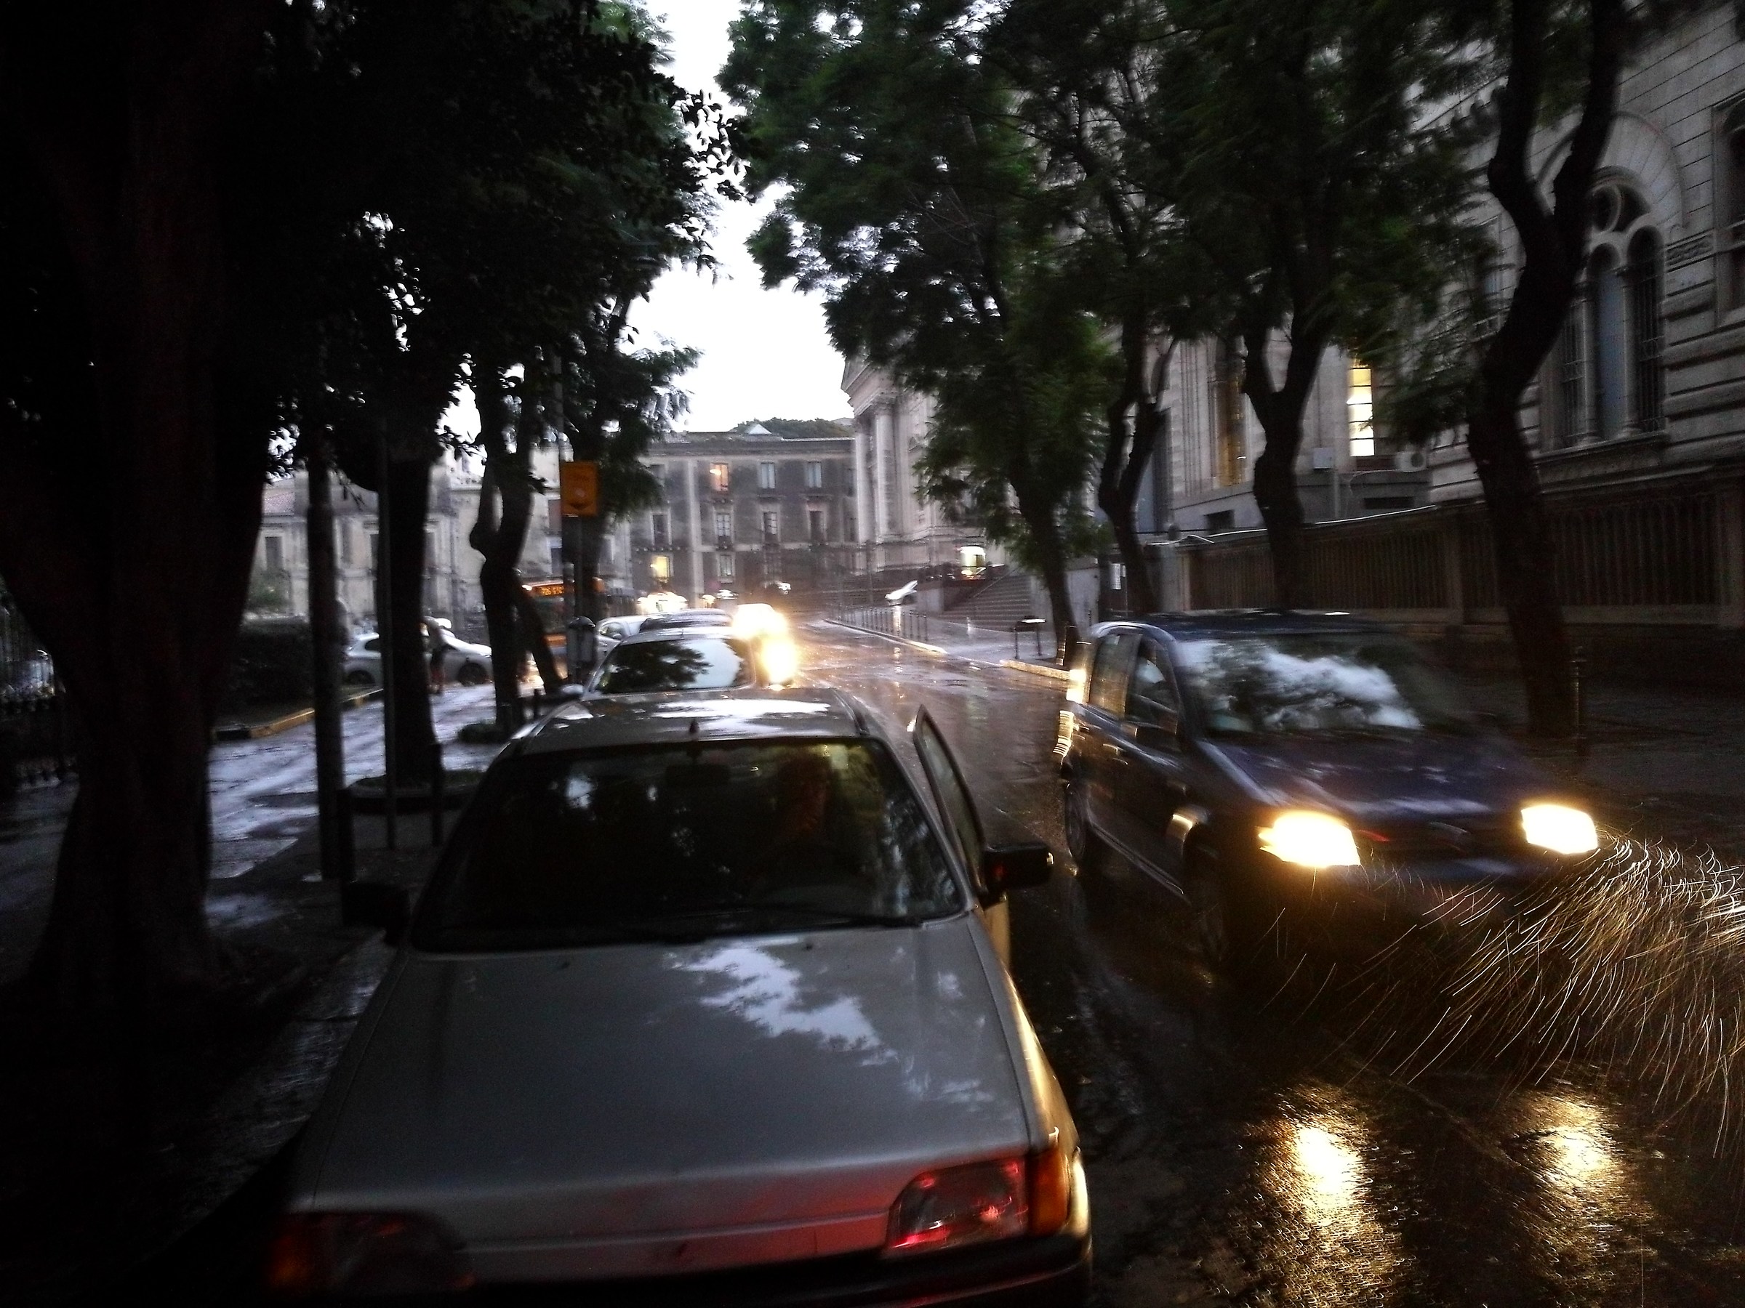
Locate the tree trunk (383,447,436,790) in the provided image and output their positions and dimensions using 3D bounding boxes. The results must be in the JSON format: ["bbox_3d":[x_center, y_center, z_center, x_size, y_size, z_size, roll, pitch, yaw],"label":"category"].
[{"bbox_3d":[-3.708,-0.277,10.950,0.400,2.720,0.400,-2,2,-6],"label":"tree trunk"}]

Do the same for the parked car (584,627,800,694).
[{"bbox_3d":[-1.790,0.496,12.267,1.700,1.450,4.000,-2,3,-7],"label":"parked car"}]

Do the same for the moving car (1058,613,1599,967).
[{"bbox_3d":[2.119,0.572,7.215,1.580,1.540,3.540,-2,3,-7],"label":"moving car"}]

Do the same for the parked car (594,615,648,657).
[{"bbox_3d":[-4.120,-0.002,24.467,1.680,1.460,3.900,-3,3,-28],"label":"parked car"}]

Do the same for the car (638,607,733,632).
[{"bbox_3d":[-2.571,0.195,18.766,1.720,1.500,4.100,-2,3,-7],"label":"car"}]

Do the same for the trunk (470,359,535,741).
[{"bbox_3d":[-4.421,-1.264,16.220,0.740,4.350,0.620,-2,2,-6],"label":"trunk"}]

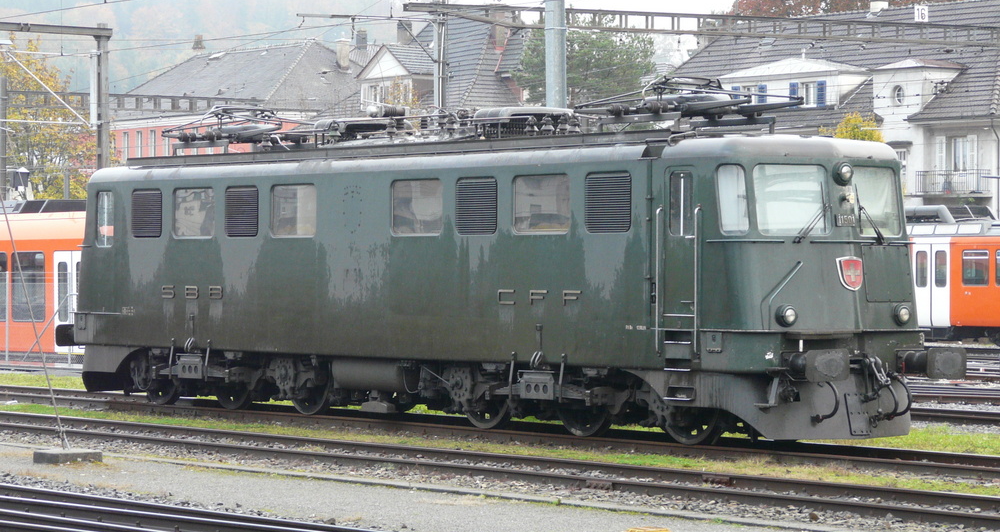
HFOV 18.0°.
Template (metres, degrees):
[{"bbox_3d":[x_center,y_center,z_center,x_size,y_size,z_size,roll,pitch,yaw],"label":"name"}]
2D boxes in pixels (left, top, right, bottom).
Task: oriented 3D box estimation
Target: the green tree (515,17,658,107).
[{"bbox_3d":[3.937,-5.306,145.000,6.600,12.400,6.600,0,0,0],"label":"green tree"}]

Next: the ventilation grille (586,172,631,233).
[{"bbox_3d":[1.334,-0.762,38.295,0.060,0.750,0.920,-1,0,-36],"label":"ventilation grille"}]

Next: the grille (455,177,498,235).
[{"bbox_3d":[-0.287,-0.768,40.559,0.060,0.750,0.920,-1,0,-36],"label":"grille"}]

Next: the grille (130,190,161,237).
[{"bbox_3d":[-5.321,-0.785,47.594,0.060,0.750,0.920,-1,0,-36],"label":"grille"}]

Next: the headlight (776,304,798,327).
[{"bbox_3d":[3.336,0.576,36.435,0.270,0.270,0.150,-1,0,-36],"label":"headlight"}]

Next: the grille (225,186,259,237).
[{"bbox_3d":[-3.700,-0.780,45.329,0.060,0.750,0.920,-1,0,-36],"label":"grille"}]

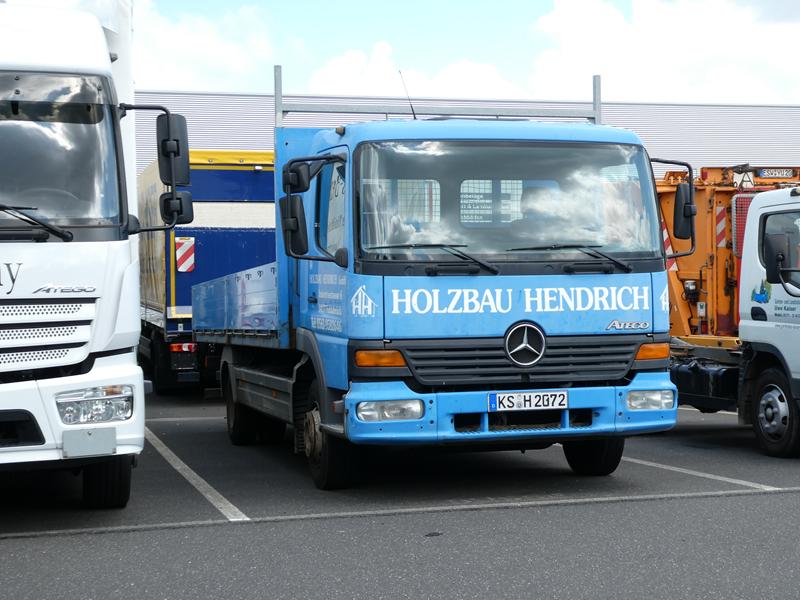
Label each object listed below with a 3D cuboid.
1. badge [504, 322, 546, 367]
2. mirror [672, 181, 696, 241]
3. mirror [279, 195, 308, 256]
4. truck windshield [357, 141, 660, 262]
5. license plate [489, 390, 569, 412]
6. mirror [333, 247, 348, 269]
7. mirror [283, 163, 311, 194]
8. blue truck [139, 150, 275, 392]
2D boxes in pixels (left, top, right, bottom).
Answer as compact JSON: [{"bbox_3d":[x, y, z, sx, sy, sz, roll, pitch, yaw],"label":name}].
[{"bbox_3d":[0.791,0.276,8.183,0.265,0.265,0.040,-1,-1,-15],"label":"badge"},{"bbox_3d":[1.933,-0.603,8.980,0.180,0.380,0.110,-1,-1,-25],"label":"mirror"},{"bbox_3d":[-0.674,-0.471,8.335,0.170,0.380,0.110,-8,1,0],"label":"mirror"},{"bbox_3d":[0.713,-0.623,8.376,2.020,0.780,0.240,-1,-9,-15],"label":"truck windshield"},{"bbox_3d":[0.795,0.628,8.146,0.520,0.110,0.020,-1,-1,-15],"label":"license plate"},{"bbox_3d":[-0.369,-0.263,8.164,0.100,0.140,0.110,-1,-1,-15],"label":"mirror"},{"bbox_3d":[-0.659,-0.773,8.345,0.180,0.200,0.110,-1,-1,0],"label":"mirror"},{"bbox_3d":[-3.526,-0.432,25.132,2.550,3.890,8.500,-1,0,-15],"label":"blue truck"}]

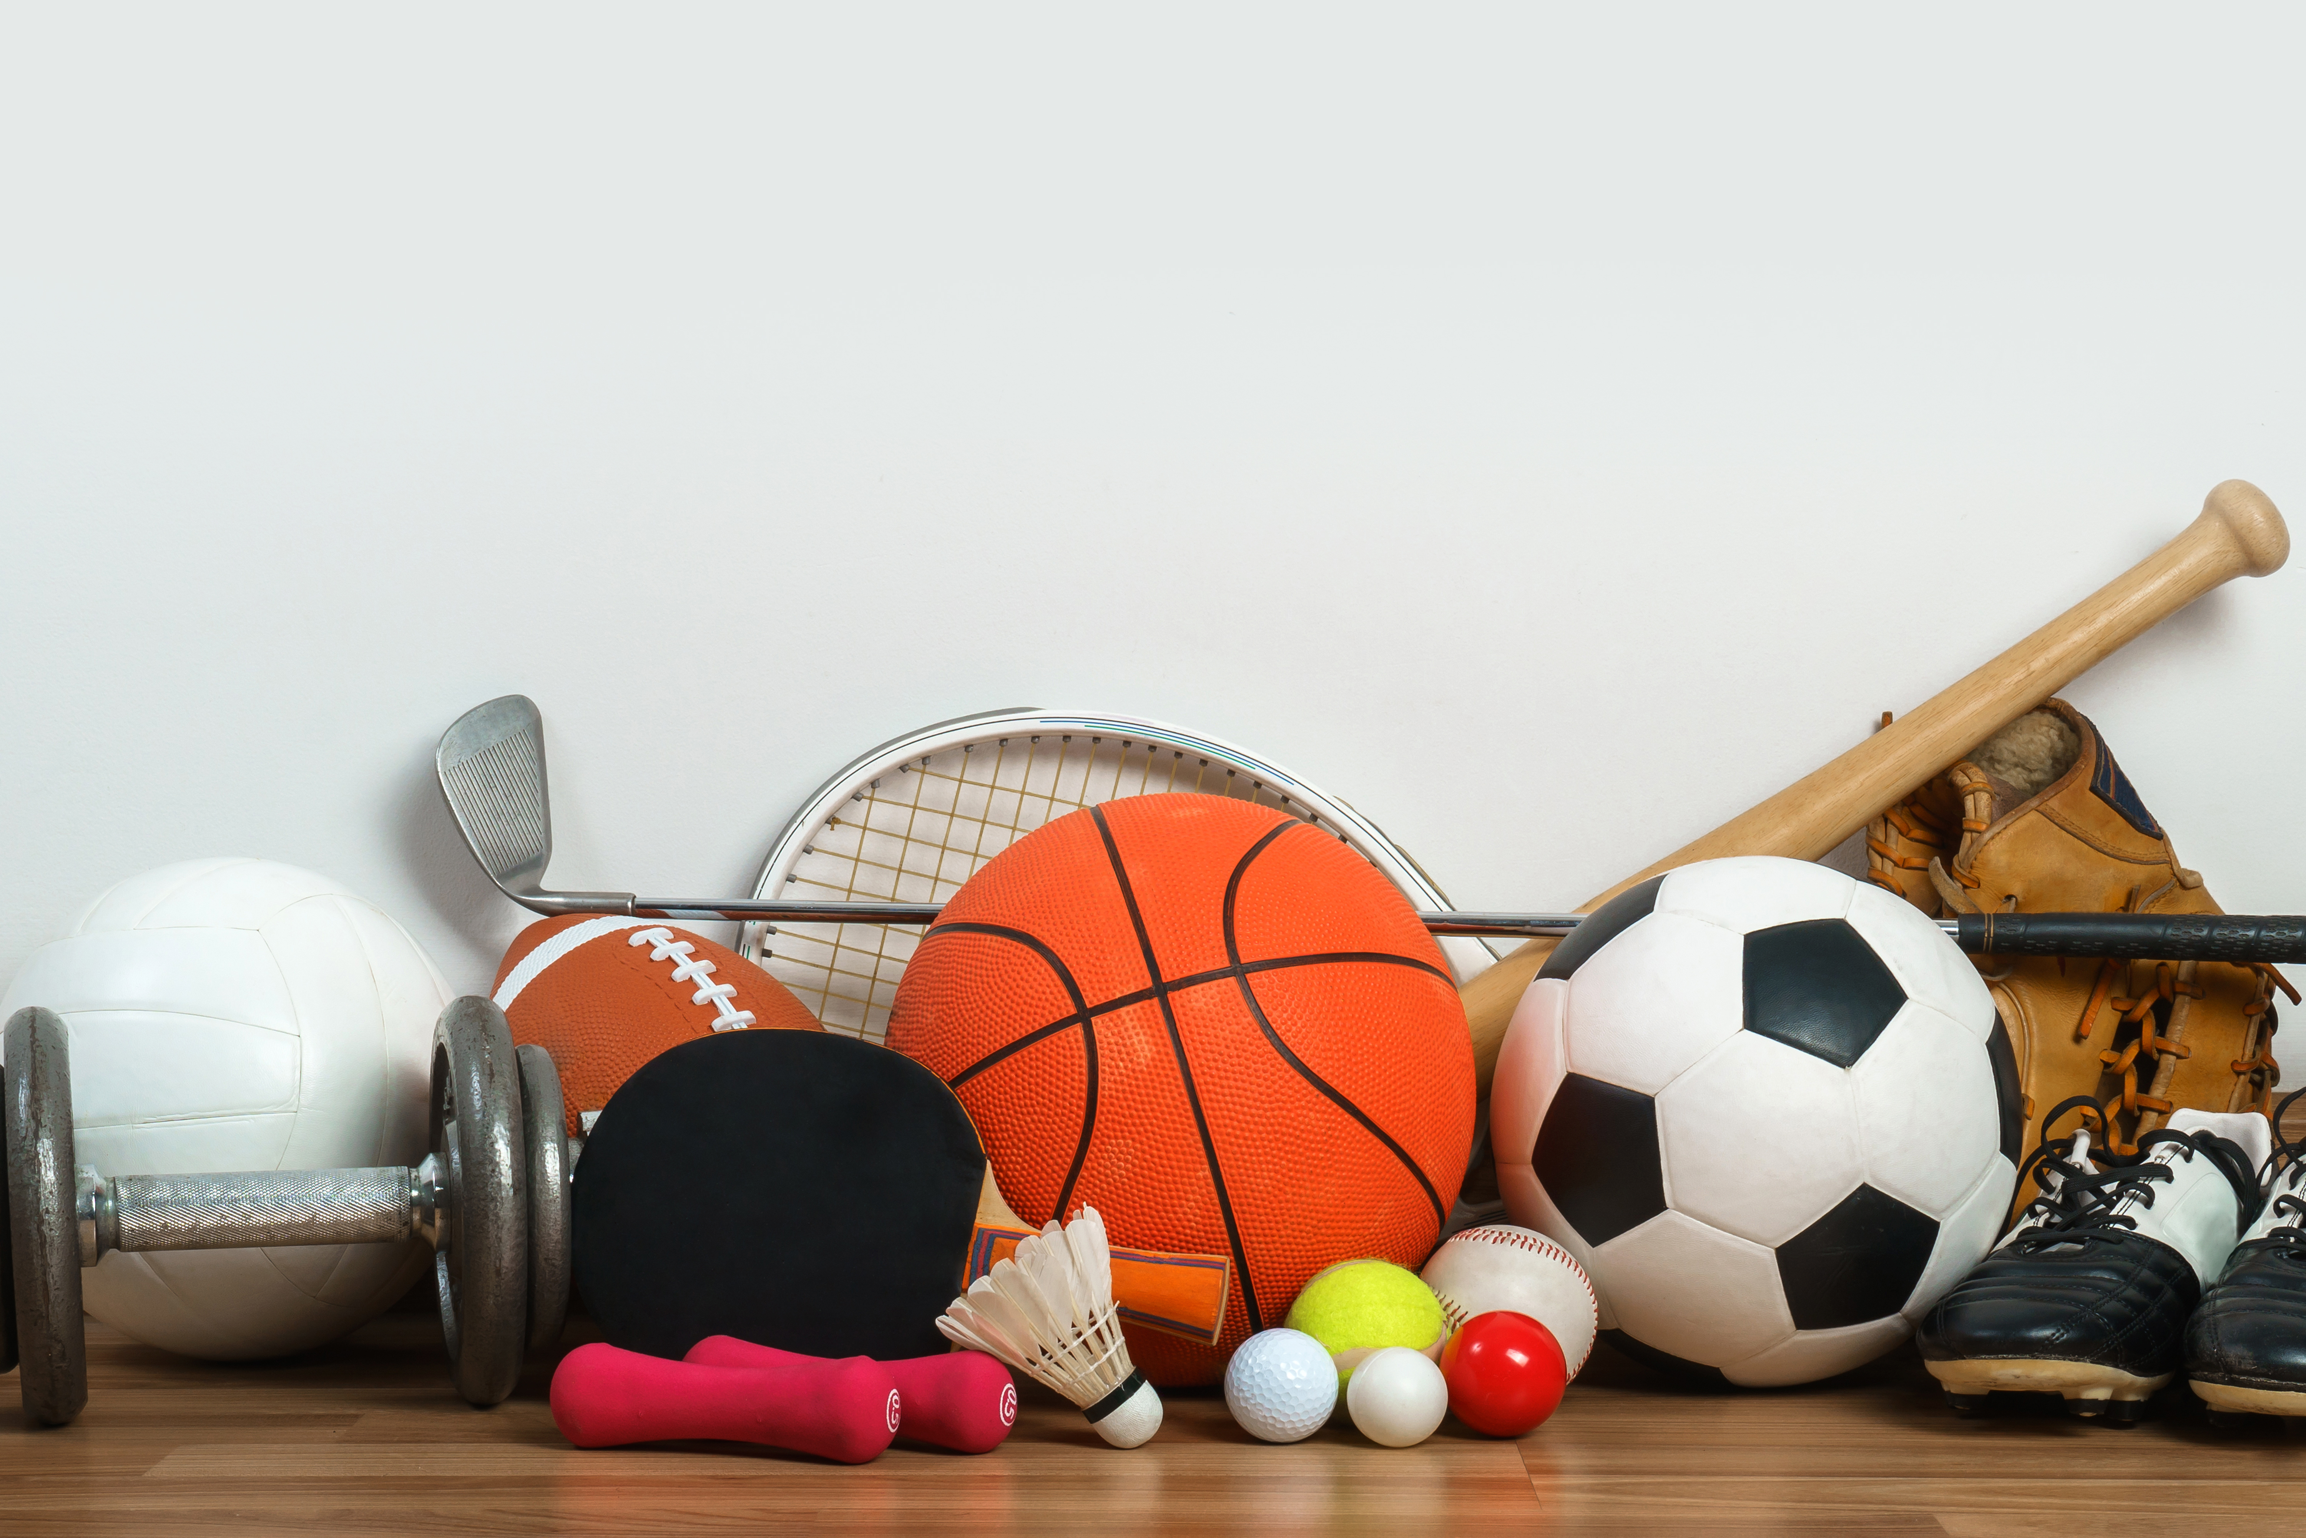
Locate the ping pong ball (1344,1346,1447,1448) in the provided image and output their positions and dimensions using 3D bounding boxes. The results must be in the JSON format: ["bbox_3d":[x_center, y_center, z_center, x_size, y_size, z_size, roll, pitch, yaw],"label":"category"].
[{"bbox_3d":[0.093,0.238,1.263,0.038,0.038,0.038,0,3,0],"label":"ping pong ball"}]

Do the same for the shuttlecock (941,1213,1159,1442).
[{"bbox_3d":[-0.029,0.219,1.255,0.068,0.085,0.068,-37,0,0],"label":"shuttlecock"}]

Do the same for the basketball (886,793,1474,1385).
[{"bbox_3d":[0.010,0.132,1.357,0.241,0.241,0.241,0,3,0],"label":"basketball"}]

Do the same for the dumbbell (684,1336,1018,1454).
[{"bbox_3d":[-0.116,0.235,1.250,0.129,0.038,0.038,1,2,17],"label":"dumbbell"}]

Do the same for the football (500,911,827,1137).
[{"bbox_3d":[-0.208,0.156,1.480,0.150,0.150,0.263,-14,47,-42],"label":"football"}]

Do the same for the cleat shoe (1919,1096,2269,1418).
[{"bbox_3d":[0.401,0.198,1.390,0.105,0.110,0.280,1,2,32],"label":"cleat shoe"}]

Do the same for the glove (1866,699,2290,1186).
[{"bbox_3d":[0.398,0.110,1.440,0.172,0.280,0.140,-1,3,-16],"label":"glove"}]

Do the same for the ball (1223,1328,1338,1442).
[{"bbox_3d":[0.049,0.233,1.256,0.043,0.043,0.043,0,2,0],"label":"ball"}]

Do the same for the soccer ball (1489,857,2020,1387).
[{"bbox_3d":[0.250,0.146,1.385,0.218,0.218,0.218,0,2,0],"label":"soccer ball"}]

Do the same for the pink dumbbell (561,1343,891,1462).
[{"bbox_3d":[-0.161,0.237,1.251,0.140,0.041,0.041,1,3,14],"label":"pink dumbbell"}]

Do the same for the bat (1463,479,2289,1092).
[{"bbox_3d":[0.244,0.052,1.462,0.614,0.048,0.048,-33,0,-2],"label":"bat"}]

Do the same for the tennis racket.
[{"bbox_3d":[0.149,0.145,1.487,0.685,0.260,0.028,13,0,0],"label":"tennis racket"}]

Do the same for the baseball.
[{"bbox_3d":[0.141,0.218,1.326,0.073,0.073,0.073,0,2,0],"label":"baseball"}]

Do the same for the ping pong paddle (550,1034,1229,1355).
[{"bbox_3d":[-0.101,0.183,1.297,0.260,0.150,0.024,9,-6,9],"label":"ping pong paddle"}]

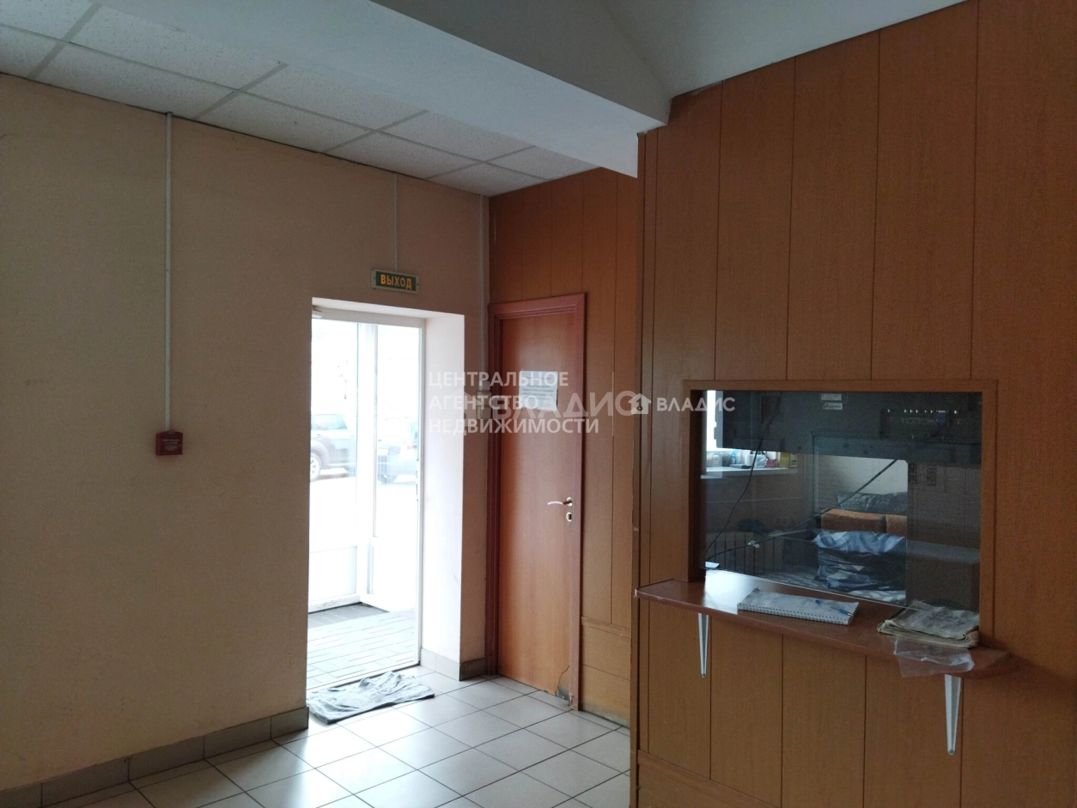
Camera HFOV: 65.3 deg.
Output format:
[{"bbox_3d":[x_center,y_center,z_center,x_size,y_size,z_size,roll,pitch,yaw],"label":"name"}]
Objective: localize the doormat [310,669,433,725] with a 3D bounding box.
[{"bbox_3d":[-0.906,1.526,4.419,0.630,0.037,0.420,0,1,-39],"label":"doormat"}]

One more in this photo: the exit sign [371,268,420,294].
[{"bbox_3d":[-0.729,-0.629,4.310,0.282,0.098,0.025,0,1,-44],"label":"exit sign"}]

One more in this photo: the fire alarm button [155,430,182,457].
[{"bbox_3d":[-1.548,0.166,3.523,0.093,0.096,0.043,0,1,-44],"label":"fire alarm button"}]

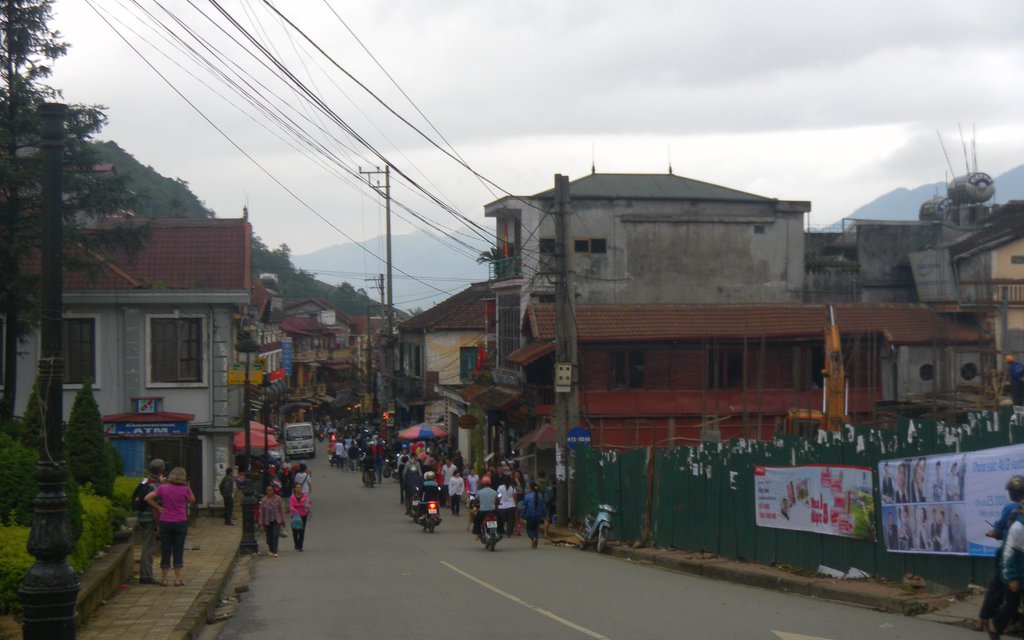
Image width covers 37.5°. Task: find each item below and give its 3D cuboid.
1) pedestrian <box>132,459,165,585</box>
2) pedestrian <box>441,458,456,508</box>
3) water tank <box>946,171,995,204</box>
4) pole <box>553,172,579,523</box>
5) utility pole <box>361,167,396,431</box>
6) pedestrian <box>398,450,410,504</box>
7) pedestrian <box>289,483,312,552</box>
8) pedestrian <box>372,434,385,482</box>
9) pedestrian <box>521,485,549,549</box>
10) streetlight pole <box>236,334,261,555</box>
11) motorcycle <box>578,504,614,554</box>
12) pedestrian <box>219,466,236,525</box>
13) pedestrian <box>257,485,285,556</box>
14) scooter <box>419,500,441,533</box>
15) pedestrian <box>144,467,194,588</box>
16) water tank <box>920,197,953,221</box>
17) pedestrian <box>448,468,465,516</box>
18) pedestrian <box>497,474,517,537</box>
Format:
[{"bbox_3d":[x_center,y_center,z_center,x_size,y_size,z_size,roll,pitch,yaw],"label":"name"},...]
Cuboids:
[{"bbox_3d":[-5.132,2.852,21.300,0.420,1.750,0.500,-1,1,-37],"label":"pedestrian"},{"bbox_3d":[-1.996,5.172,47.800,0.500,1.537,0.330,0,0,-6],"label":"pedestrian"},{"bbox_3d":[17.323,-5.006,57.000,1.150,1.180,1.680,0,1,-9],"label":"water tank"},{"bbox_3d":[1.402,0.791,38.800,0.580,9.040,0.400,0,0,0],"label":"pole"},{"bbox_3d":[-6.573,-0.302,74.000,1.650,14.404,0.420,0,0,9],"label":"utility pole"},{"bbox_3d":[-3.228,4.729,45.300,0.450,1.600,0.320,0,1,-9],"label":"pedestrian"},{"bbox_3d":[-4.755,4.451,34.000,0.480,1.510,0.380,0,0,-8],"label":"pedestrian"},{"bbox_3d":[-4.441,4.607,50.000,0.480,1.620,0.330,0,1,-9],"label":"pedestrian"},{"bbox_3d":[0.517,4.398,33.900,0.520,1.472,0.420,0,0,-6],"label":"pedestrian"},{"bbox_3d":[-5.670,2.674,32.400,0.500,4.720,0.500,0,1,-9],"label":"streetlight pole"},{"bbox_3d":[1.843,4.646,33.700,0.680,1.070,1.870,0,-5,-16],"label":"motorcycle"},{"bbox_3d":[-7.793,4.836,41.400,0.380,1.578,0.480,0,0,-18],"label":"pedestrian"},{"bbox_3d":[-5.101,4.263,32.000,0.520,1.530,0.360,0,1,-10],"label":"pedestrian"},{"bbox_3d":[-2.158,5.052,39.700,0.680,1.080,1.880,0,-4,-9],"label":"scooter"},{"bbox_3d":[-4.760,2.881,21.000,0.680,1.656,0.420,0,0,-5],"label":"pedestrian"},{"bbox_3d":[16.550,-4.171,58.000,1.130,1.150,1.650,0,1,-9],"label":"water tank"},{"bbox_3d":[-1.657,5.184,45.300,0.460,1.390,0.330,0,0,-9],"label":"pedestrian"},{"bbox_3d":[-0.121,4.488,36.400,0.480,1.496,0.380,0,0,-5],"label":"pedestrian"}]

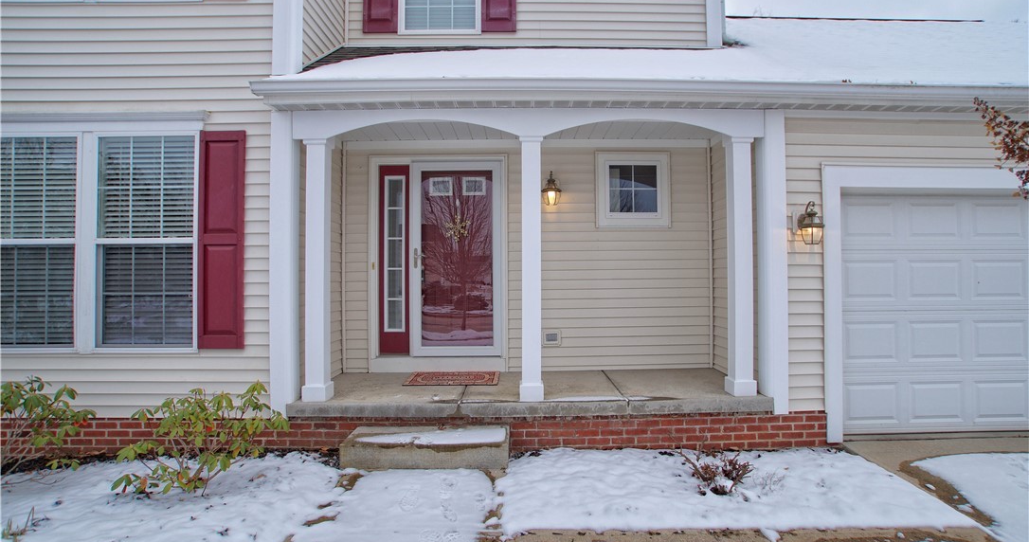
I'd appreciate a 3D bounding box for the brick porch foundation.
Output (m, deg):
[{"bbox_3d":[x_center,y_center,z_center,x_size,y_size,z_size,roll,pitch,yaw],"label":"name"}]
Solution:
[{"bbox_3d":[-0.749,1.322,3.794,6.640,0.320,0.250,0,-1,-1],"label":"brick porch foundation"}]

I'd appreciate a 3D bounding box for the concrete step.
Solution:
[{"bbox_3d":[-0.639,1.337,3.470,1.210,0.170,0.440,0,-1,-1],"label":"concrete step"}]

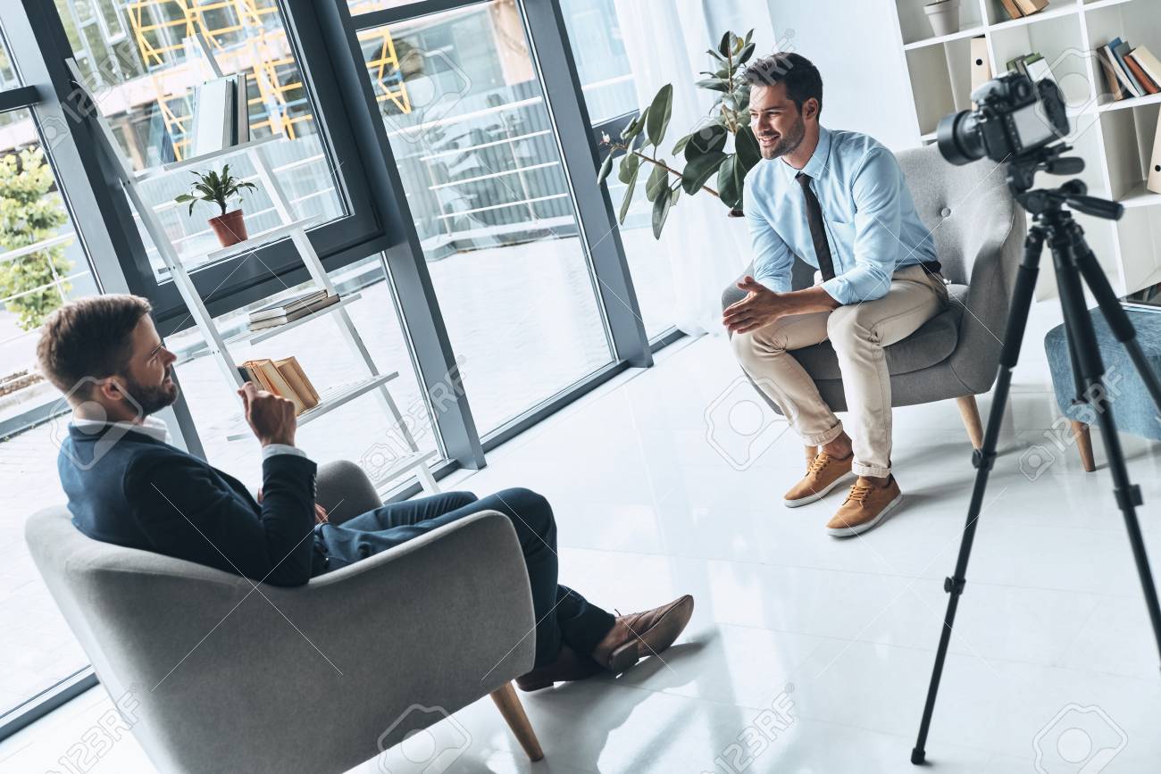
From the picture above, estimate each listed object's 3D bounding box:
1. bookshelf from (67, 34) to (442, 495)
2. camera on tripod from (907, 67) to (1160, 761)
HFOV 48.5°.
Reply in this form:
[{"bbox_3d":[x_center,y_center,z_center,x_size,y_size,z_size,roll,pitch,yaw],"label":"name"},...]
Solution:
[{"bbox_3d":[-0.955,-0.228,4.093,0.578,1.827,0.487,-2,20,42],"label":"bookshelf"},{"bbox_3d":[0.862,0.086,2.179,0.718,1.280,0.741,-25,18,-32],"label":"camera on tripod"}]

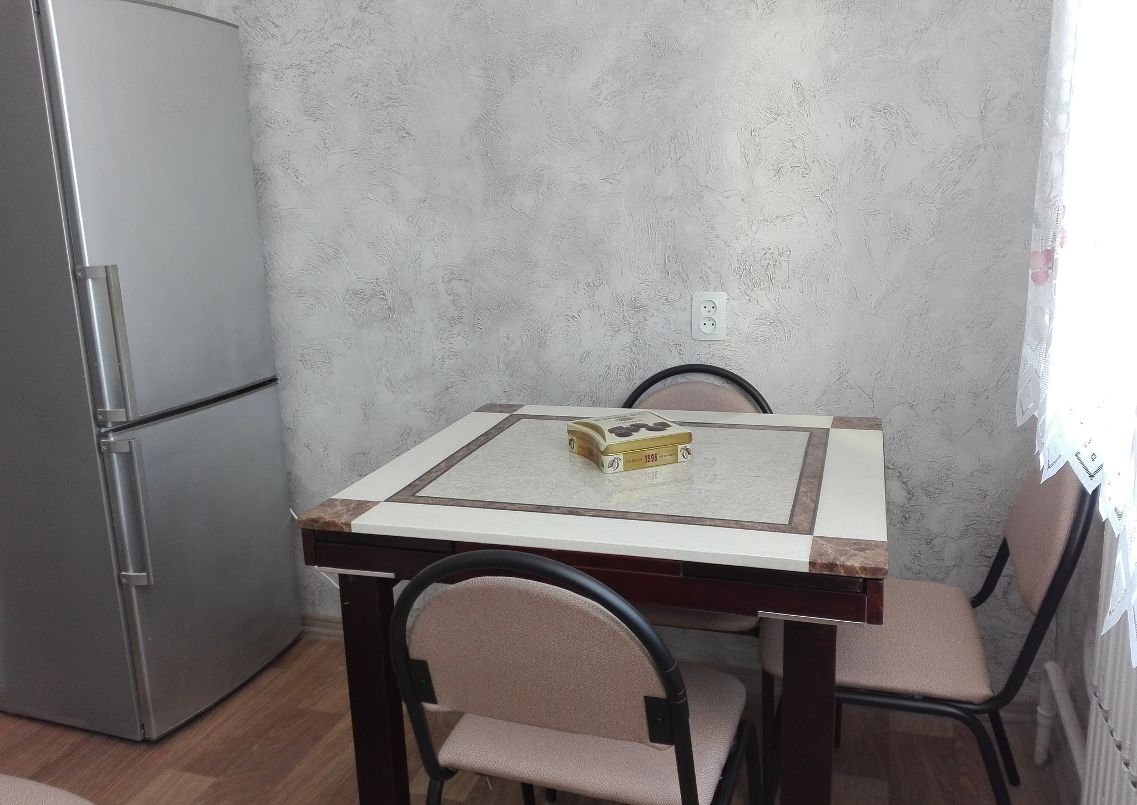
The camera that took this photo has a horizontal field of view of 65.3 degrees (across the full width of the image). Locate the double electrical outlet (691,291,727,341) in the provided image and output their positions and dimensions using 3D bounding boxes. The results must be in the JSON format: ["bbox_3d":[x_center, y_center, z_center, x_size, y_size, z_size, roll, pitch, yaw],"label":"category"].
[{"bbox_3d":[0.333,-0.204,2.100,0.080,0.115,0.012,2,13,18],"label":"double electrical outlet"}]

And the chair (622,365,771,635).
[{"bbox_3d":[0.243,0.386,1.978,0.430,0.840,0.510,2,13,18],"label":"chair"}]

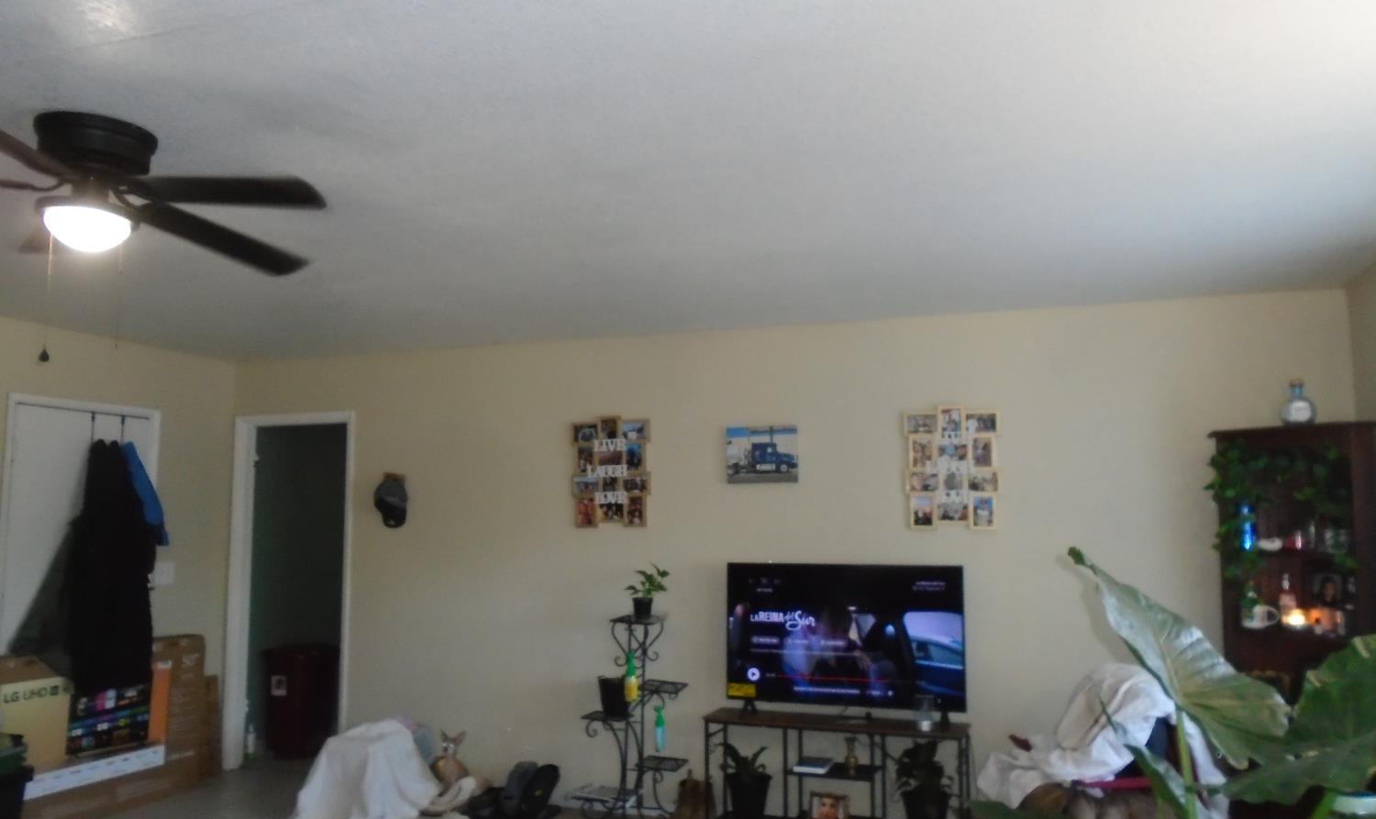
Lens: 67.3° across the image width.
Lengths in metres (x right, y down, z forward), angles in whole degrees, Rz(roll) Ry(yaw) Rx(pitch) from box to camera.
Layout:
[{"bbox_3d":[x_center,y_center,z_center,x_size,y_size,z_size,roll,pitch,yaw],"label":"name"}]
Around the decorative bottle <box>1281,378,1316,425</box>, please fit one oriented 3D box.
[{"bbox_3d":[2.524,-0.031,4.272,0.130,0.190,0.140,3,-7,-26],"label":"decorative bottle"}]

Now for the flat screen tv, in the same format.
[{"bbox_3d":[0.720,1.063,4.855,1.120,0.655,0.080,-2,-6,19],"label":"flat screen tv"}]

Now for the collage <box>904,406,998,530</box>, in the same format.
[{"bbox_3d":[1.250,0.282,4.919,0.450,0.590,0.030,-2,-6,19],"label":"collage"}]

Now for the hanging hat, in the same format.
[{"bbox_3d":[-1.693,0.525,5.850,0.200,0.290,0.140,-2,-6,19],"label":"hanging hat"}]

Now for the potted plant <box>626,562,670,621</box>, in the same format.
[{"bbox_3d":[-0.193,0.911,5.200,0.235,0.280,0.220,0,-6,0],"label":"potted plant"}]

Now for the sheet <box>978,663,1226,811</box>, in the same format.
[{"bbox_3d":[1.698,1.371,4.311,0.930,0.600,0.480,-2,-6,19],"label":"sheet"}]

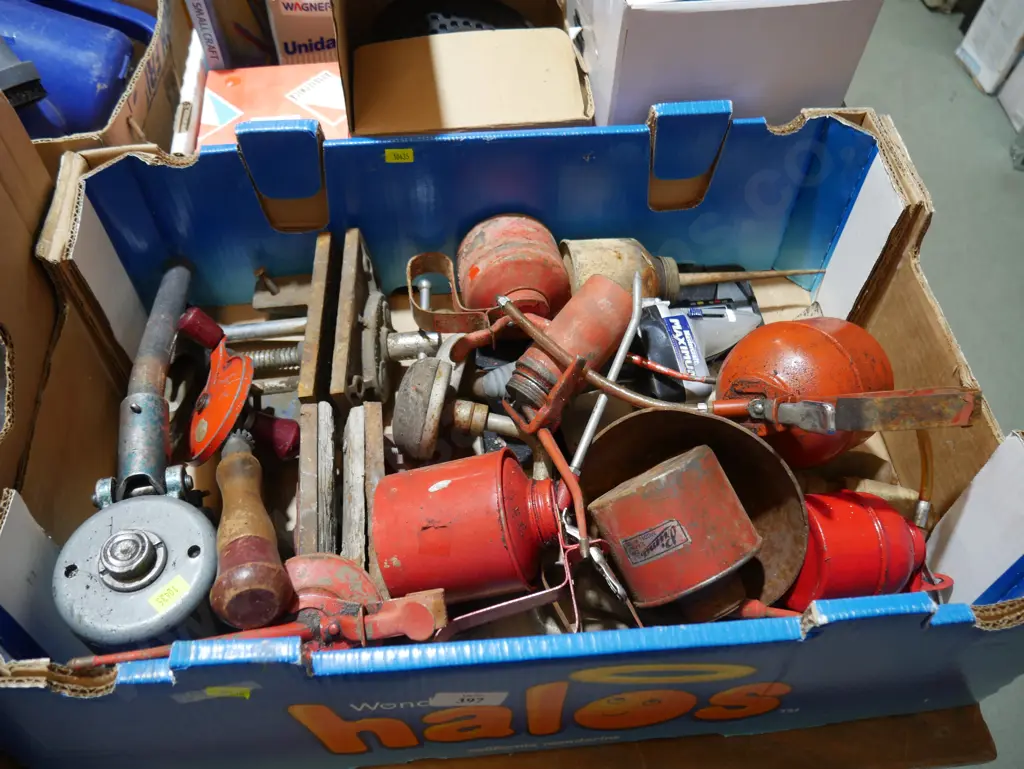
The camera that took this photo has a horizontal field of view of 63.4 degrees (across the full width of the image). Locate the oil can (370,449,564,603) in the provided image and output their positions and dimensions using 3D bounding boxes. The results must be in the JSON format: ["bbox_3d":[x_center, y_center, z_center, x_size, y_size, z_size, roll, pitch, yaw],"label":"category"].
[{"bbox_3d":[-0.029,0.093,0.550,0.124,0.091,0.091,-13,91,13],"label":"oil can"}]

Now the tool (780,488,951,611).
[{"bbox_3d":[0.232,0.112,0.555,0.108,0.083,0.083,-1,79,8],"label":"tool"}]

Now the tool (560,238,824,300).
[{"bbox_3d":[0.156,-0.091,0.706,0.232,0.068,0.068,-4,55,-4],"label":"tool"}]

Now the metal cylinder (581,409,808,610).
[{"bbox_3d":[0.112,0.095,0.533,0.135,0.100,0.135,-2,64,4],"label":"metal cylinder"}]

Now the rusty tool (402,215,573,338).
[{"bbox_3d":[-0.019,-0.078,0.679,0.134,0.091,0.088,-4,55,-4],"label":"rusty tool"}]

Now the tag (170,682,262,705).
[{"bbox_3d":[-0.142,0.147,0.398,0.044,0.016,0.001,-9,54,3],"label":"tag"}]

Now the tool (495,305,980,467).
[{"bbox_3d":[0.157,0.002,0.578,0.305,0.128,0.112,5,93,5],"label":"tool"}]

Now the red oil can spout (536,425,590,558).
[{"bbox_3d":[0.035,0.068,0.530,0.018,0.011,0.091,-13,60,-10],"label":"red oil can spout"}]

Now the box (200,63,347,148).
[{"bbox_3d":[-0.211,-0.217,0.759,0.130,0.070,0.150,-4,54,-4],"label":"box"}]

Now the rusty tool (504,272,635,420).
[{"bbox_3d":[0.042,-0.032,0.610,0.049,0.049,0.116,42,69,1],"label":"rusty tool"}]

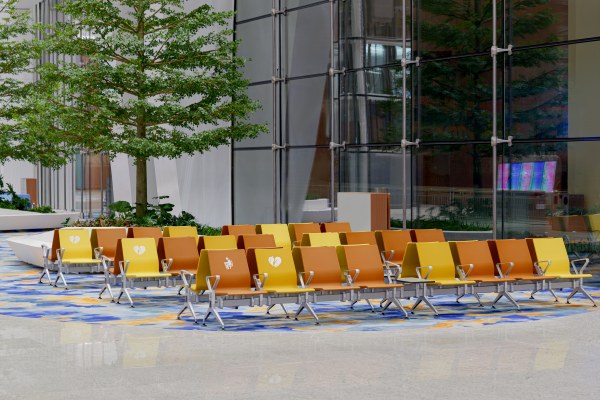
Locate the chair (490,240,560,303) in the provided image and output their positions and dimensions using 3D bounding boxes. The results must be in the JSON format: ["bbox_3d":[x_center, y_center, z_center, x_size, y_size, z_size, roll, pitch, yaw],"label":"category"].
[{"bbox_3d":[2.833,0.951,18.188,0.612,0.852,0.750,-1,2,-27],"label":"chair"}]

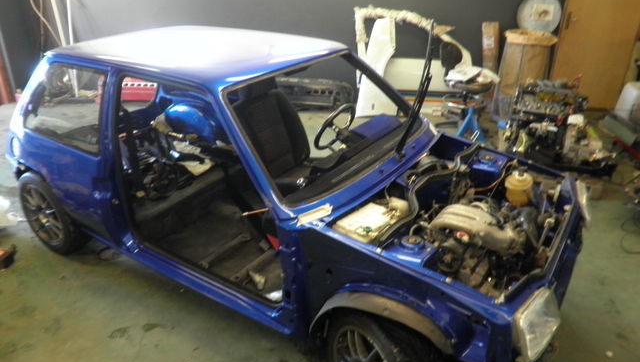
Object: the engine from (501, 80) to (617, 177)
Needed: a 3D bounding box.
[{"bbox_3d":[2.121,-0.495,4.225,0.900,0.650,0.520,14,30,27],"label":"engine"}]

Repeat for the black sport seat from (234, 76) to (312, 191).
[{"bbox_3d":[-0.136,-0.245,3.169,0.860,0.910,0.510,17,31,30],"label":"black sport seat"}]

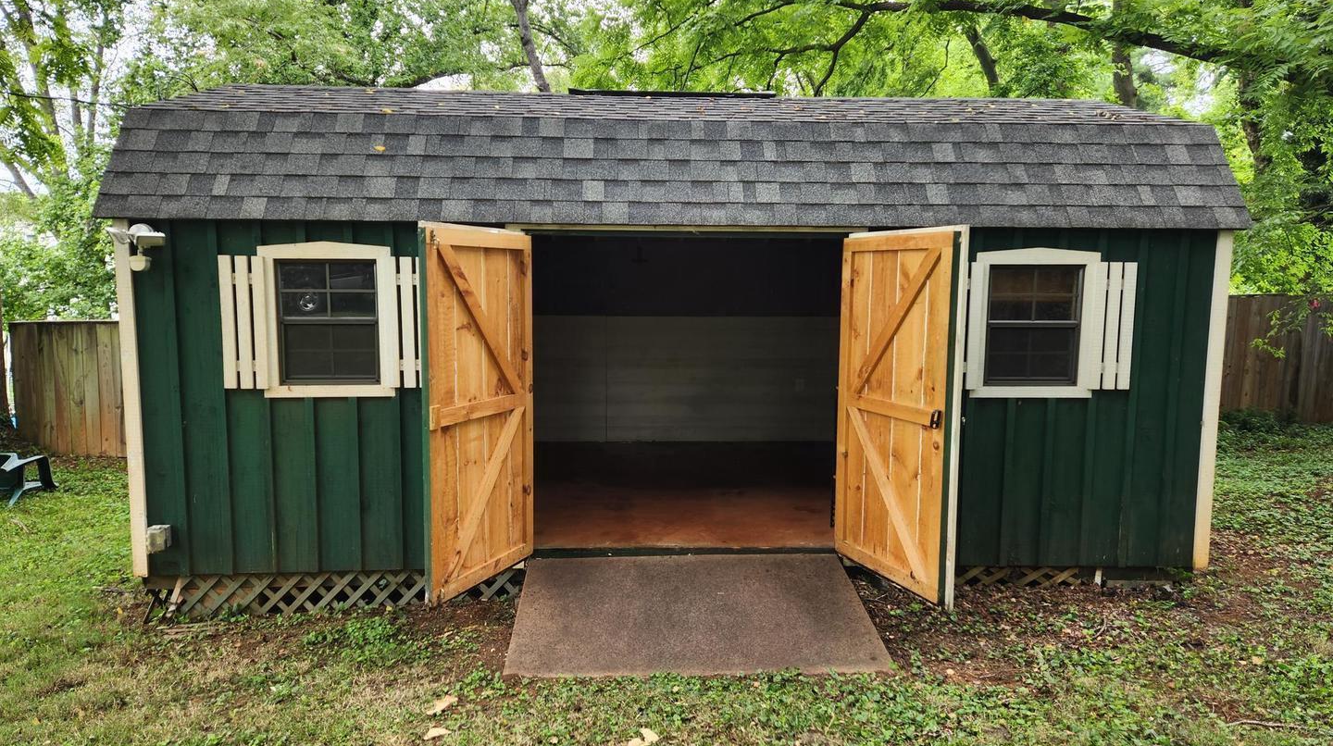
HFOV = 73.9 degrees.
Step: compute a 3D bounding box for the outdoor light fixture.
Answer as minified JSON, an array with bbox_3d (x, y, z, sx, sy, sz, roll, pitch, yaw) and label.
[{"bbox_3d":[-2.744,-0.652,4.610,0.265,0.240,0.180,0,6,-2],"label":"outdoor light fixture"}]

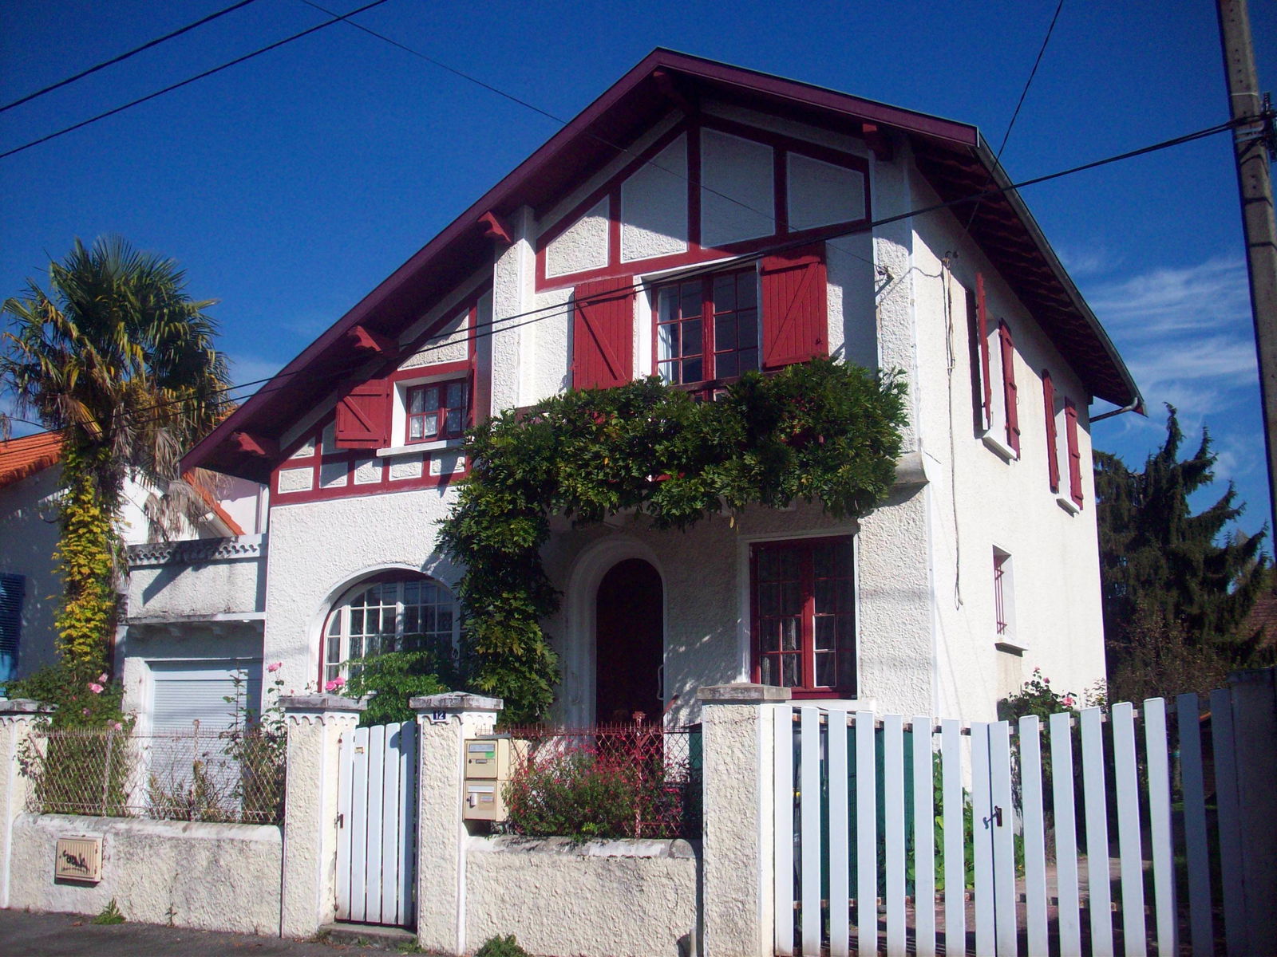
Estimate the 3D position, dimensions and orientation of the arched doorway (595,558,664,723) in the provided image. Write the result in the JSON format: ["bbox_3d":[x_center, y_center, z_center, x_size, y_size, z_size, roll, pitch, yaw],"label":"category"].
[{"bbox_3d":[-0.071,2.036,14.658,0.900,2.370,0.110,-6,-13,27],"label":"arched doorway"}]

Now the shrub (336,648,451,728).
[{"bbox_3d":[-2.471,2.810,13.910,1.280,2.080,1.100,-6,-13,27],"label":"shrub"}]

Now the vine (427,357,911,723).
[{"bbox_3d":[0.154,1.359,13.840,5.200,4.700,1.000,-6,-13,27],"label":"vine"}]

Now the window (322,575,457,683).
[{"bbox_3d":[-2.840,1.861,16.046,2.260,1.570,0.150,-6,-13,27],"label":"window"}]

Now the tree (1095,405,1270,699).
[{"bbox_3d":[11.465,2.701,29.006,3.800,8.750,3.800,-6,-13,27],"label":"tree"}]

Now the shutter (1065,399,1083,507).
[{"bbox_3d":[6.528,-0.354,20.462,0.060,1.530,0.680,-6,-13,27],"label":"shutter"}]

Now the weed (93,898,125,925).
[{"bbox_3d":[-4.397,3.568,11.300,0.330,0.220,0.220,-6,-13,27],"label":"weed"}]

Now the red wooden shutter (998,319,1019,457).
[{"bbox_3d":[4.588,-1.083,16.826,0.060,1.550,0.670,-6,-13,27],"label":"red wooden shutter"}]

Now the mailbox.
[{"bbox_3d":[-1.075,2.248,10.231,0.298,0.603,0.390,-6,-13,27],"label":"mailbox"}]

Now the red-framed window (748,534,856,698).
[{"bbox_3d":[1.660,1.406,13.767,1.170,1.620,0.120,-6,-13,27],"label":"red-framed window"}]

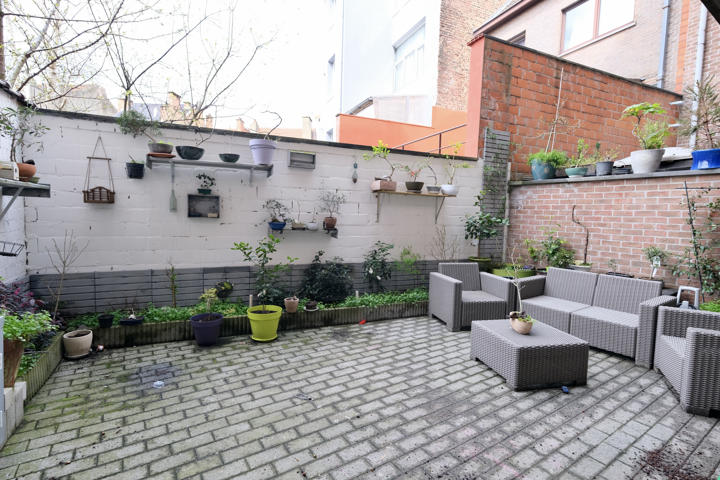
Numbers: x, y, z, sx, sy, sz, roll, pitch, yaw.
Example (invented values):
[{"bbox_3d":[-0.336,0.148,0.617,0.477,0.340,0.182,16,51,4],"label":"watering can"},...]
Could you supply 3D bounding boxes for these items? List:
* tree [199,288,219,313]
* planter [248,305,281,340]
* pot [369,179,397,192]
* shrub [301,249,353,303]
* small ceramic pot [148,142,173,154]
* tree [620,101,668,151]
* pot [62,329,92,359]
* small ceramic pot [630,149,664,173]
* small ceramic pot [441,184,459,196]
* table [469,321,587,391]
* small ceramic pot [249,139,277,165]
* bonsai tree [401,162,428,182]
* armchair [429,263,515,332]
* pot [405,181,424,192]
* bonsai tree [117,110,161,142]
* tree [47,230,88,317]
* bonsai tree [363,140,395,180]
[{"bbox_3d":[-1.528,0.619,3.434,0.190,0.280,0.180,0,4,-23],"label":"tree"},{"bbox_3d":[-1.023,0.895,3.665,0.364,0.294,0.364,0,4,-23],"label":"planter"},{"bbox_3d":[0.312,-0.712,4.544,0.220,0.135,0.200,0,4,-22],"label":"pot"},{"bbox_3d":[-0.414,0.464,4.204,0.630,0.680,0.500,0,4,-23],"label":"shrub"},{"bbox_3d":[-2.058,-0.938,3.521,0.223,0.085,0.200,0,4,-23],"label":"small ceramic pot"},{"bbox_3d":[3.555,-1.412,4.249,0.390,0.540,0.430,-1,4,-39],"label":"tree"},{"bbox_3d":[-2.551,0.944,3.071,0.210,0.205,0.210,0,4,-22],"label":"pot"},{"bbox_3d":[3.575,-0.967,4.219,0.310,0.285,0.310,-1,4,-39],"label":"small ceramic pot"},{"bbox_3d":[1.293,-0.714,4.928,0.235,0.150,0.235,1,4,0],"label":"small ceramic pot"},{"bbox_3d":[1.440,0.968,2.963,0.645,0.356,0.647,1,4,-13],"label":"table"},{"bbox_3d":[-1.112,-1.000,3.888,0.304,0.238,0.304,0,4,-23],"label":"small ceramic pot"},{"bbox_3d":[0.738,-0.931,4.691,0.350,0.270,0.270,0,4,-23],"label":"bonsai tree"},{"bbox_3d":[1.407,0.695,4.342,0.829,0.724,0.645,0,4,-15],"label":"armchair"},{"bbox_3d":[0.765,-0.732,4.719,0.260,0.150,0.220,0,4,-23],"label":"pot"},{"bbox_3d":[-2.215,-1.136,3.404,0.370,0.315,0.310,0,4,-23],"label":"bonsai tree"},{"bbox_3d":[-2.752,0.325,3.199,0.260,0.790,0.250,0,4,-23],"label":"tree"},{"bbox_3d":[0.242,-1.038,4.439,0.360,0.460,0.270,0,4,-23],"label":"bonsai tree"}]

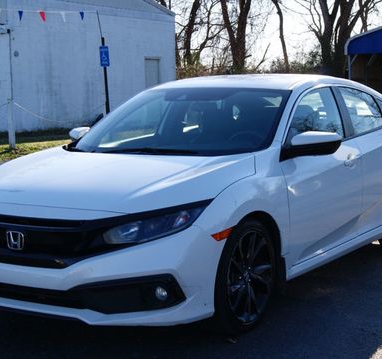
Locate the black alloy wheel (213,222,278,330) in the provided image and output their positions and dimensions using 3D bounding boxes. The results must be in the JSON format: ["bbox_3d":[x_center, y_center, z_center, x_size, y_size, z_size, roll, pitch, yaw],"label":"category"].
[{"bbox_3d":[0.229,0.504,4.036,0.230,0.645,0.644,3,7,33],"label":"black alloy wheel"}]

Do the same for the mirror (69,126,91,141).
[{"bbox_3d":[-0.797,-0.307,5.474,0.245,0.160,0.180,3,7,33],"label":"mirror"}]

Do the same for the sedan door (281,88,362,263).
[{"bbox_3d":[0.763,-0.072,4.817,0.320,1.060,1.210,3,7,33],"label":"sedan door"}]

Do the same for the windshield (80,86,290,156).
[{"bbox_3d":[-0.057,-0.398,4.930,1.470,0.410,0.990,3,7,33],"label":"windshield"}]

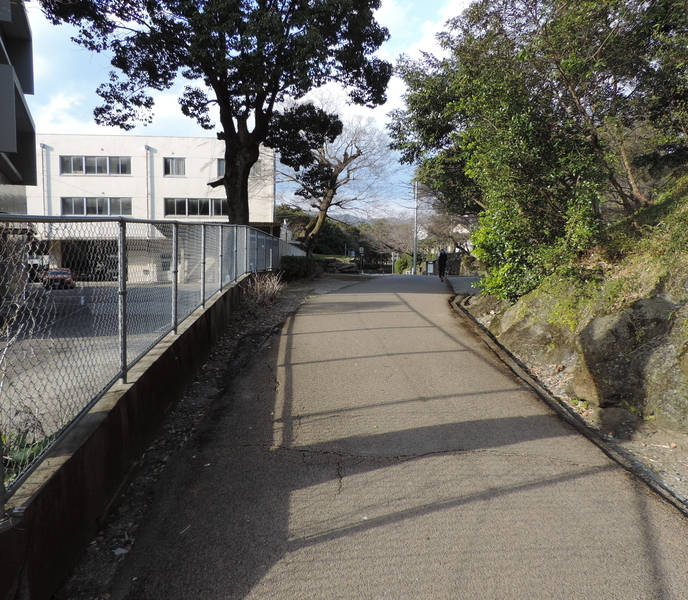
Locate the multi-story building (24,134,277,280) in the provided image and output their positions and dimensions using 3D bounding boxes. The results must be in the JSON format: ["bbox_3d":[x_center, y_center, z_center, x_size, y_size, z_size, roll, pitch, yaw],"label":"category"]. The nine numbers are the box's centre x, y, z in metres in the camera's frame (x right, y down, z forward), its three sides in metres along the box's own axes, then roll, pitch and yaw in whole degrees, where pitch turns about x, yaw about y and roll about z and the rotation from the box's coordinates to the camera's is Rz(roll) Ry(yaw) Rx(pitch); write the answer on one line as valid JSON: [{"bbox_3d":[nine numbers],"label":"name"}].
[{"bbox_3d":[-15.720,-7.567,48.967,19.239,11.482,11.000,0,5,-6],"label":"multi-story building"}]

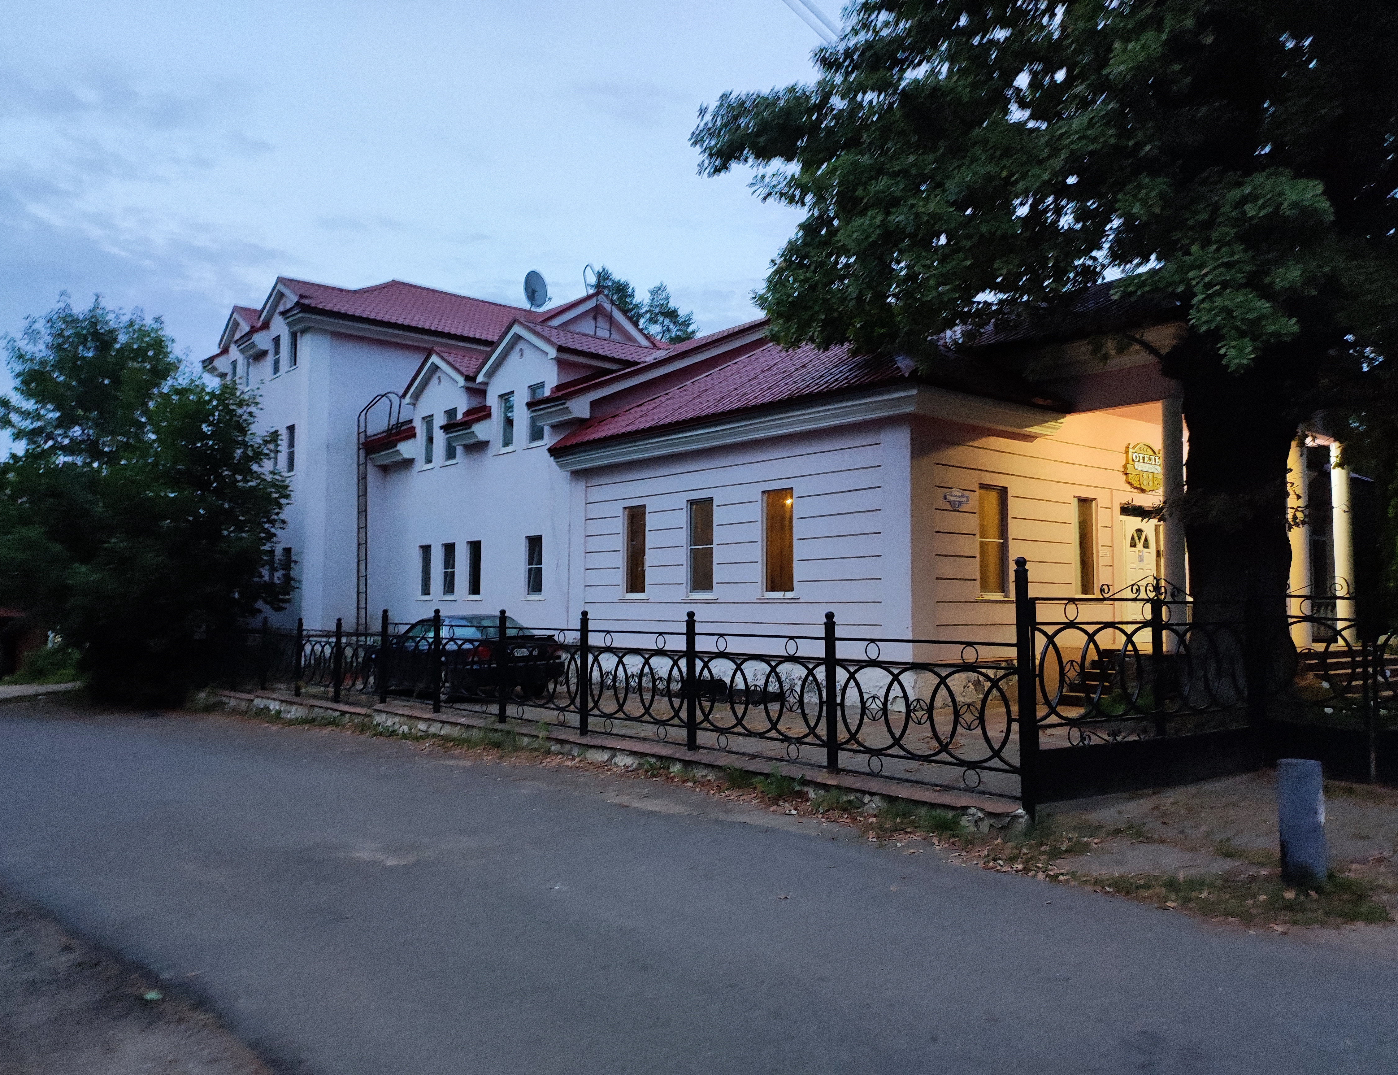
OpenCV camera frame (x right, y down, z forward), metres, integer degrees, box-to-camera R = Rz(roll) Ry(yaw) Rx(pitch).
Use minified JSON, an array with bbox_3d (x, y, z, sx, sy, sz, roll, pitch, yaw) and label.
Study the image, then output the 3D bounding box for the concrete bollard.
[{"bbox_3d":[3.345,1.575,5.750,0.220,0.660,0.220,4,-5,-40],"label":"concrete bollard"}]

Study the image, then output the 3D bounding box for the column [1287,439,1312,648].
[{"bbox_3d":[9.830,0.075,16.950,0.285,3.440,0.285,4,-5,-40],"label":"column"}]

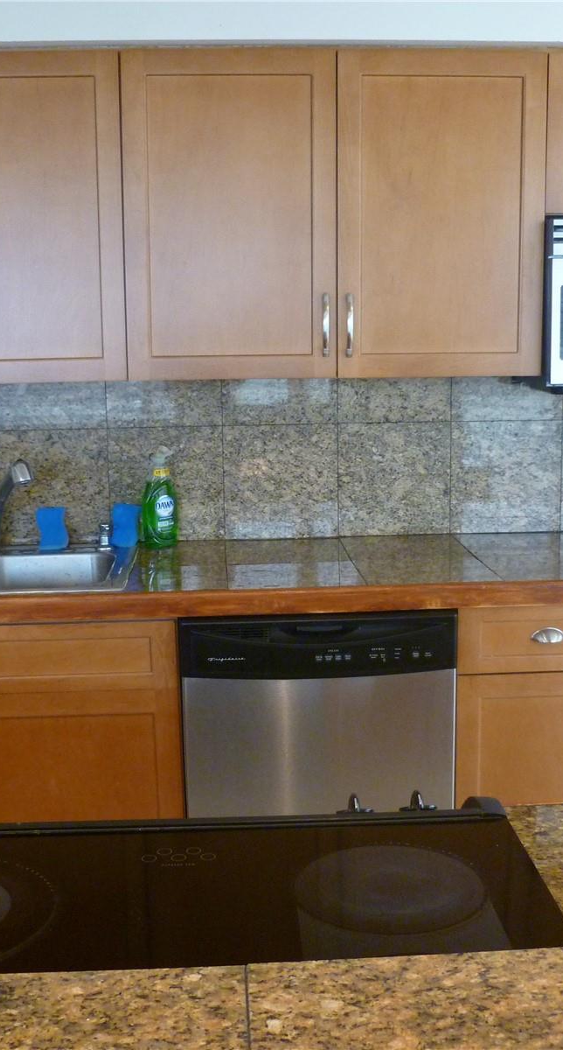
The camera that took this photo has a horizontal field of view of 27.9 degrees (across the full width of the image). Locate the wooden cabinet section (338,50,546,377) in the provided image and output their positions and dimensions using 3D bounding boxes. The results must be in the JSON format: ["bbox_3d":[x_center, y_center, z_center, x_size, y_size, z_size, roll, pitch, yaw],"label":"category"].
[{"bbox_3d":[0.368,-0.746,2.831,0.497,0.740,0.319,-1,8,-4],"label":"wooden cabinet section"}]

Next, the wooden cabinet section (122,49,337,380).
[{"bbox_3d":[-0.129,-0.733,2.796,0.499,0.740,0.319,-1,8,-4],"label":"wooden cabinet section"}]

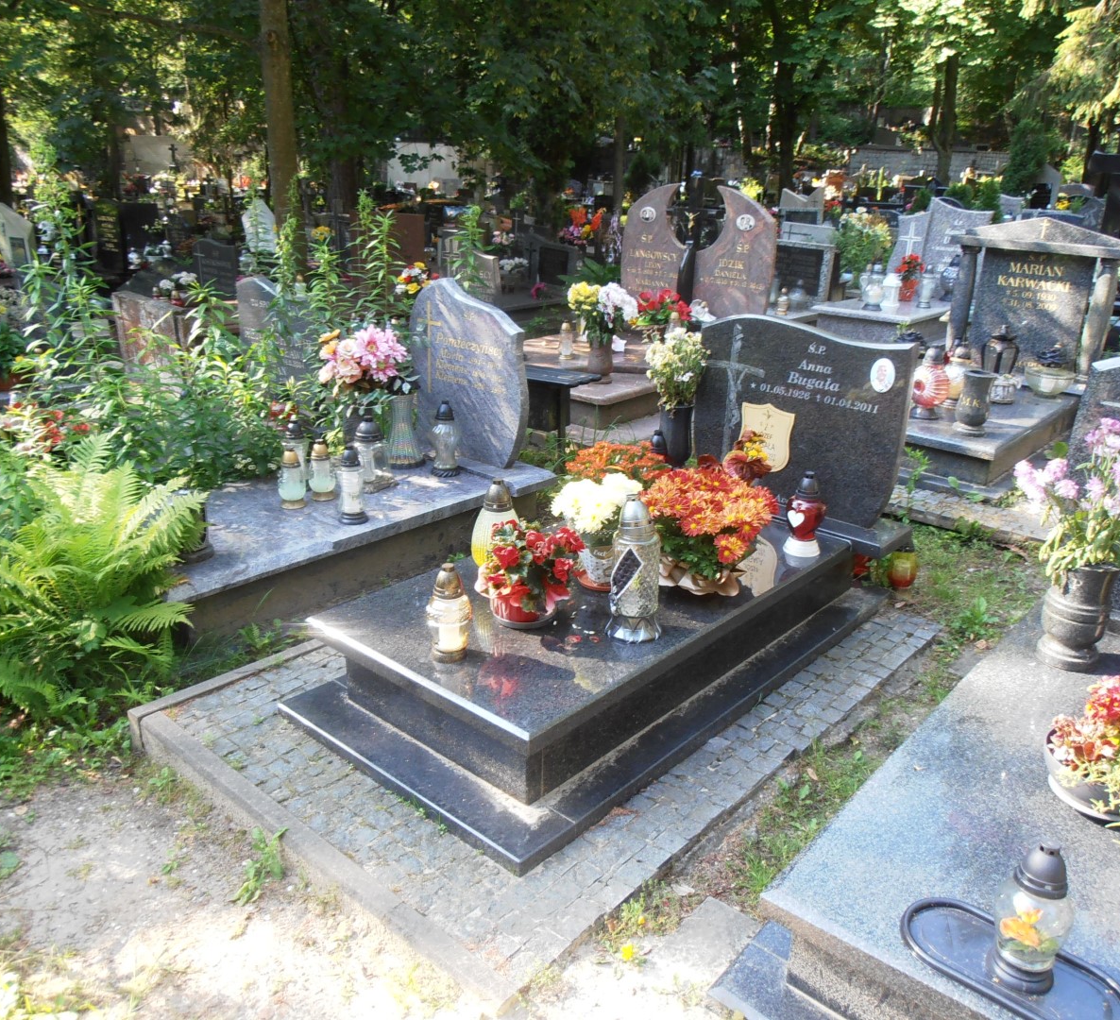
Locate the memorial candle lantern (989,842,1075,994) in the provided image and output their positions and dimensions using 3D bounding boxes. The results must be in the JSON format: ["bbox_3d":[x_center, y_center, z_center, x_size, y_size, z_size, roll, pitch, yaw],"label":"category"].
[{"bbox_3d":[0.767,0.647,1.515,0.125,0.256,0.125,18,25,38],"label":"memorial candle lantern"}]

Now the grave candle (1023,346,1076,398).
[{"bbox_3d":[2.785,-0.786,5.360,0.291,0.276,0.291,17,26,40],"label":"grave candle"}]

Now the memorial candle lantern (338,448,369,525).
[{"bbox_3d":[-0.796,-0.094,3.642,0.115,0.285,0.120,-5,20,-12],"label":"memorial candle lantern"}]

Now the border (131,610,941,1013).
[{"bbox_3d":[0.032,0.515,2.963,1.518,0.100,2.122,17,26,39],"label":"border"}]

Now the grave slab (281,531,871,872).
[{"bbox_3d":[0.204,0.325,3.002,0.942,0.288,1.936,18,25,38],"label":"grave slab"}]

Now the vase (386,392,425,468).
[{"bbox_3d":[-0.679,-0.353,4.133,0.168,0.330,0.168,-2,21,-9],"label":"vase"}]

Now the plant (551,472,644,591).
[{"bbox_3d":[0.121,0.058,2.782,0.285,0.330,0.285,0,20,0],"label":"plant"}]

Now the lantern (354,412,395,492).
[{"bbox_3d":[-0.778,-0.247,3.893,0.145,0.285,0.145,18,25,38],"label":"lantern"}]

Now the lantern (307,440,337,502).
[{"bbox_3d":[-0.937,-0.159,3.717,0.110,0.230,0.110,1,20,0],"label":"lantern"}]

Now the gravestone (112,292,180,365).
[{"bbox_3d":[-2.461,-1.057,5.736,0.757,0.476,0.111,18,26,38],"label":"gravestone"}]

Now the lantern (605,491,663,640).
[{"bbox_3d":[0.207,0.151,2.490,0.145,0.385,0.145,1,20,0],"label":"lantern"}]

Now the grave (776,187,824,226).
[{"bbox_3d":[2.575,-3.115,10.000,0.520,0.700,0.150,17,26,39],"label":"grave"}]

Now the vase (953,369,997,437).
[{"bbox_3d":[2.046,-0.526,4.646,0.185,0.297,0.185,13,24,32],"label":"vase"}]

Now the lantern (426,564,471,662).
[{"bbox_3d":[-0.293,0.269,2.471,0.113,0.264,0.113,-3,20,-7],"label":"lantern"}]

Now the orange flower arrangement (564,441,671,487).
[{"bbox_3d":[0.202,-0.078,3.332,0.370,0.250,0.340,1,20,0],"label":"orange flower arrangement"}]

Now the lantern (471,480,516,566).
[{"bbox_3d":[-0.185,0.071,2.848,0.159,0.334,0.159,0,21,-4],"label":"lantern"}]

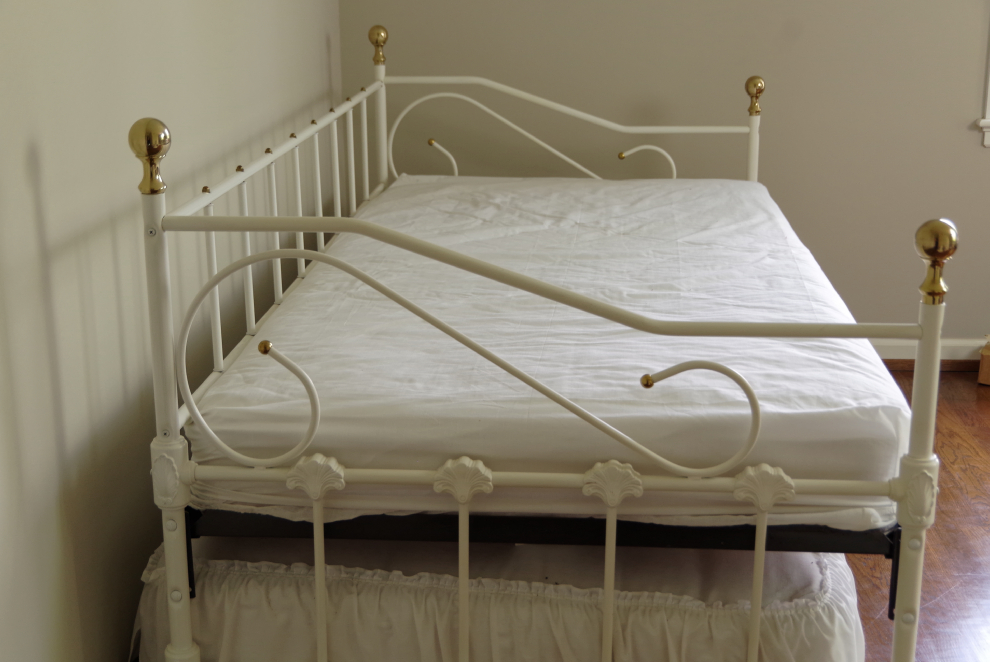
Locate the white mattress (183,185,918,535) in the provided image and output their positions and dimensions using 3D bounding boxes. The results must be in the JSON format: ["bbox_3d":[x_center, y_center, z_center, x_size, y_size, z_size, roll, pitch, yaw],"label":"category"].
[{"bbox_3d":[0.138,-0.077,2.715,1.029,0.184,1.879,1,17,4],"label":"white mattress"}]

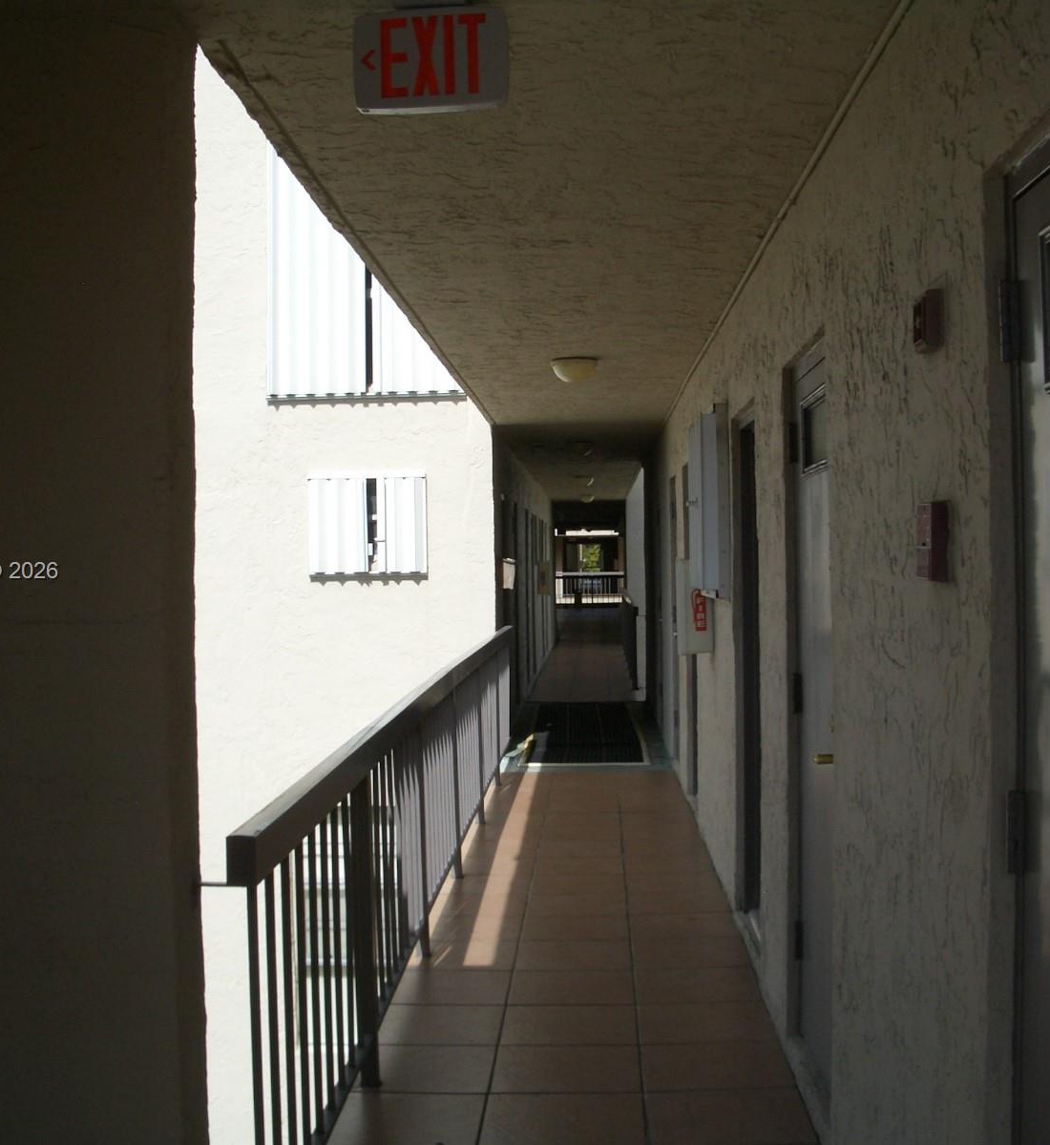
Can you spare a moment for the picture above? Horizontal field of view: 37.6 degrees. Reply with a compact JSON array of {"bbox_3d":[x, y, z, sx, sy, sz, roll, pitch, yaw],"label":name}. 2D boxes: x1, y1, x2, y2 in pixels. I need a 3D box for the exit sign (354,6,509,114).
[{"bbox_3d":[-0.176,-0.980,2.970,0.296,0.184,0.042,-1,1,7],"label":"exit sign"}]

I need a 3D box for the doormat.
[{"bbox_3d":[0.568,1.435,13.907,0.870,0.020,4.200,-1,1,3],"label":"doormat"}]

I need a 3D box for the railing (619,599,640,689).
[{"bbox_3d":[1.573,0.825,23.965,0.090,1.000,11.300,-1,1,3],"label":"railing"}]

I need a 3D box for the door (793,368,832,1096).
[{"bbox_3d":[0.858,0.447,4.372,0.055,2.040,0.830,-1,1,3],"label":"door"}]

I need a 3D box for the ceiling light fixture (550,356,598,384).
[{"bbox_3d":[0.266,-1.084,8.264,0.250,0.115,0.250,-1,1,3],"label":"ceiling light fixture"}]

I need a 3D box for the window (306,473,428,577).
[{"bbox_3d":[-1.253,-0.375,12.284,0.950,0.830,0.100,-1,1,3],"label":"window"}]

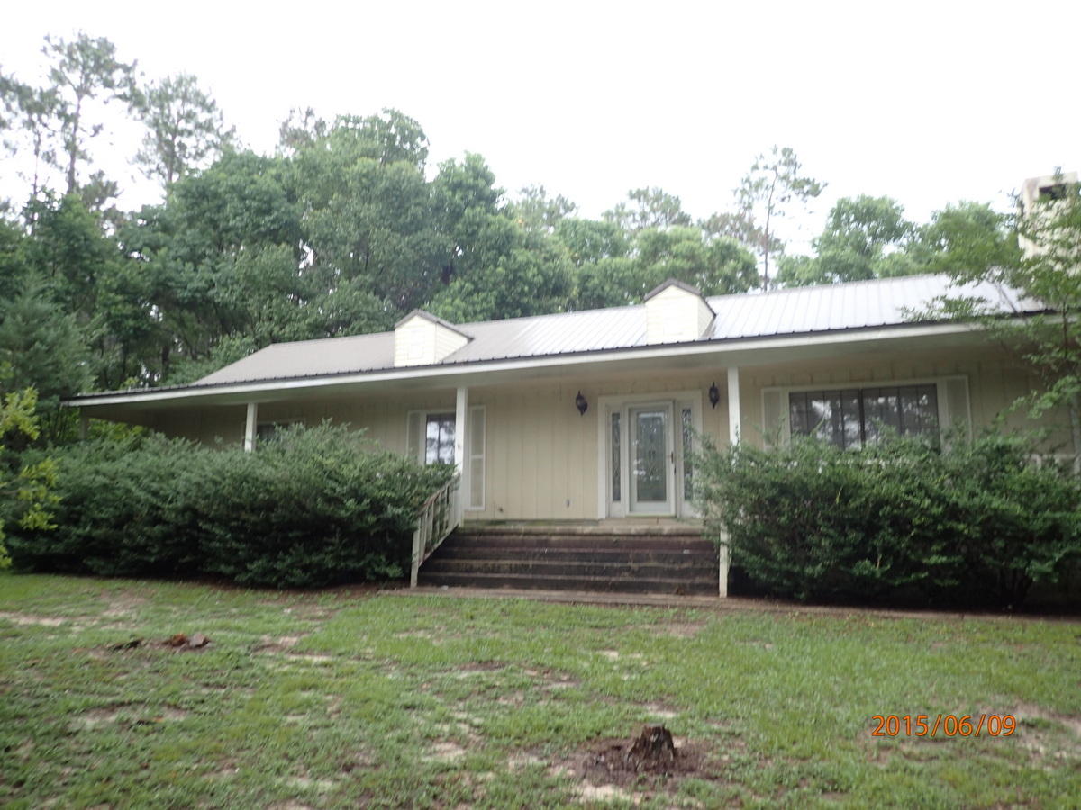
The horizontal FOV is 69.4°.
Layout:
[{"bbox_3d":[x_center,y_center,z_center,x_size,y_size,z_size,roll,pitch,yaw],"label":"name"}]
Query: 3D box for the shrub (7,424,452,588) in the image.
[{"bbox_3d":[-5.965,1.868,14.118,9.185,2.508,2.138,-4,-11,24],"label":"shrub"}]

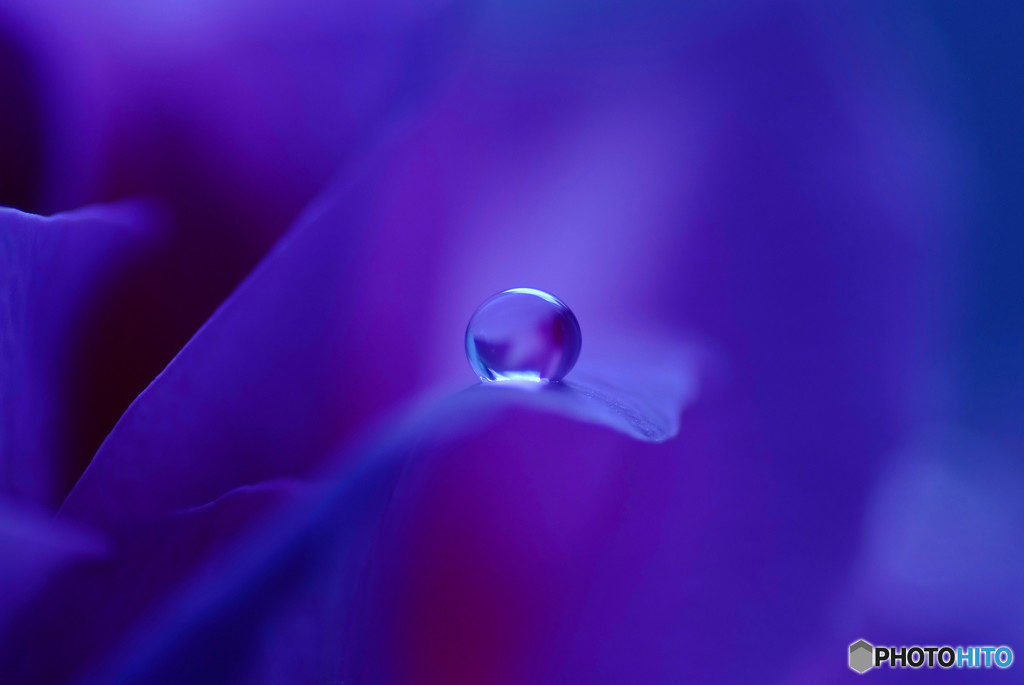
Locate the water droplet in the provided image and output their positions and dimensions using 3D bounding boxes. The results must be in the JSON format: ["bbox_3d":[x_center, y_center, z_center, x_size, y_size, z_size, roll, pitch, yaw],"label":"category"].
[{"bbox_3d":[0.000,0.000,0.102,0.003,0.002,0.003,0,6,0],"label":"water droplet"}]

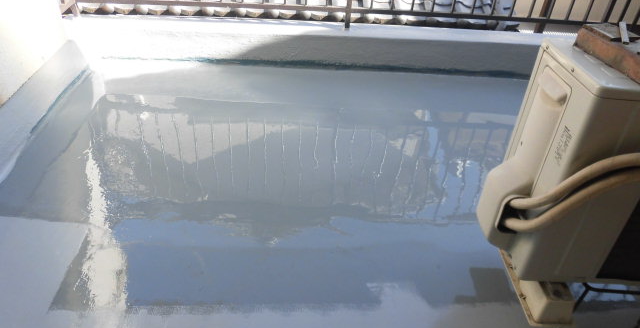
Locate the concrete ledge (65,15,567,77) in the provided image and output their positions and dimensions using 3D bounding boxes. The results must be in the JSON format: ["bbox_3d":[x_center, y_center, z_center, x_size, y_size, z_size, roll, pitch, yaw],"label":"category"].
[{"bbox_3d":[0.102,-0.743,2.797,3.190,0.194,0.275,2,33,-1],"label":"concrete ledge"}]

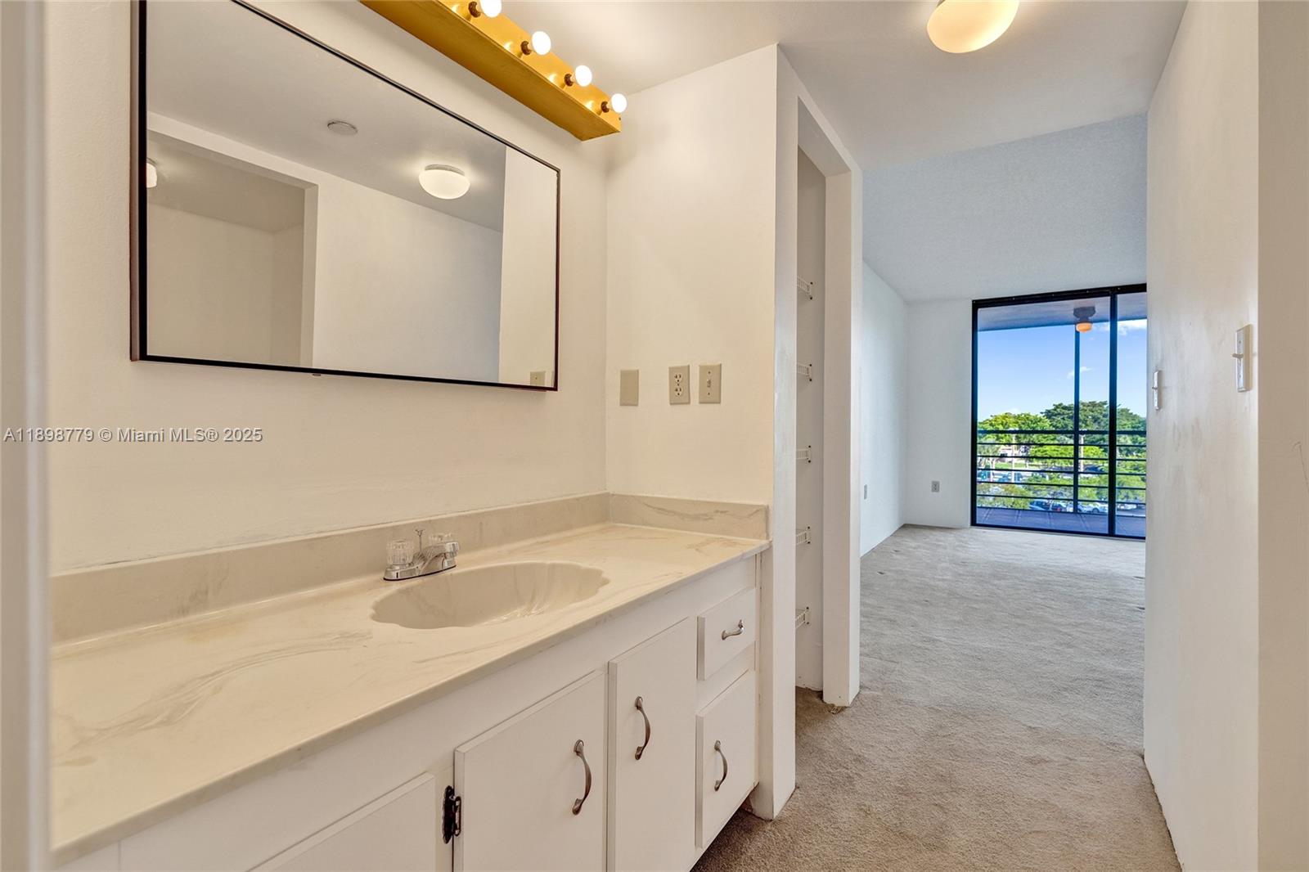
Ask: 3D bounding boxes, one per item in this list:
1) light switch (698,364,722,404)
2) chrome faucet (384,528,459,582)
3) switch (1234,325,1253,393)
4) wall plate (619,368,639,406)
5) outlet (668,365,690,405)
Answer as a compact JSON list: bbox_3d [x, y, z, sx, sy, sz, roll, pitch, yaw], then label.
[{"bbox_3d":[0.159,-0.148,1.670,0.070,0.114,0.013,1,1,33],"label":"light switch"},{"bbox_3d":[-0.449,0.241,1.197,0.141,0.091,0.155,1,1,33],"label":"chrome faucet"},{"bbox_3d":[1.039,-0.133,1.031,0.016,0.114,0.070,1,1,33],"label":"switch"},{"bbox_3d":[-0.078,-0.150,1.828,0.070,0.114,0.007,1,1,33],"label":"wall plate"},{"bbox_3d":[0.076,-0.149,1.728,0.070,0.114,0.008,1,1,33],"label":"outlet"}]

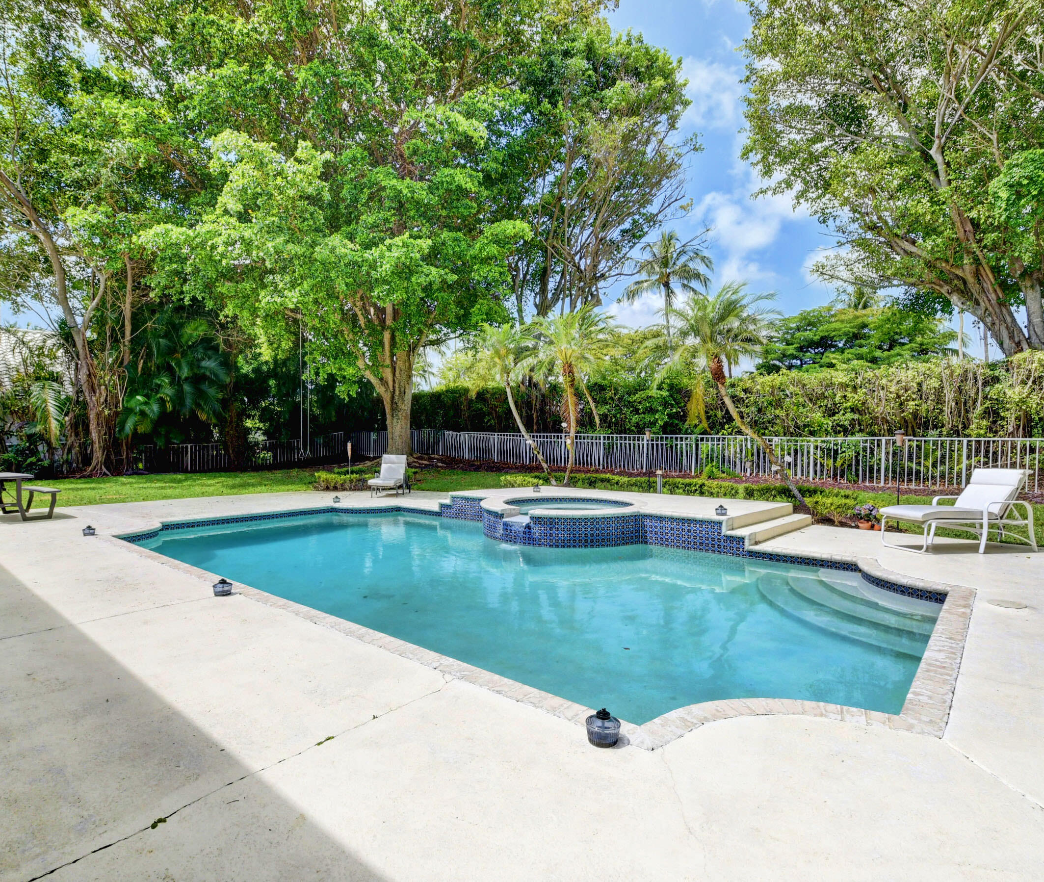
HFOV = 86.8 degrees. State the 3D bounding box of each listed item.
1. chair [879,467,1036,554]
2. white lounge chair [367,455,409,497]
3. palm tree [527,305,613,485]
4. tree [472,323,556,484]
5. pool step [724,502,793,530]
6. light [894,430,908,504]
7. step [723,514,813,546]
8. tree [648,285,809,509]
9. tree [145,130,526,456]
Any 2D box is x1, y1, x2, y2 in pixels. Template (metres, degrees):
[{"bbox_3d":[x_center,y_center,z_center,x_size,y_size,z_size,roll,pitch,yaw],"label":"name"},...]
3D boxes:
[{"bbox_3d":[5.447,0.855,6.948,1.620,0.970,0.680,0,0,-12],"label":"chair"},{"bbox_3d":[-3.208,0.840,13.520,0.680,0.950,1.600,0,0,-1],"label":"white lounge chair"},{"bbox_3d":[1.117,-1.056,12.800,1.969,4.201,2.100,0,0,0],"label":"palm tree"},{"bbox_3d":[-0.169,-0.871,12.900,1.960,3.798,1.800,0,0,0],"label":"tree"},{"bbox_3d":[3.389,1.101,8.175,0.320,0.155,2.589,0,0,43],"label":"pool step"},{"bbox_3d":[5.713,0.588,8.359,0.150,1.520,0.150,0,0,0],"label":"light"},{"bbox_3d":[3.584,1.256,7.950,0.320,0.155,2.603,0,0,43],"label":"step"},{"bbox_3d":[3.668,-0.754,9.800,2.795,4.062,2.500,0,0,0],"label":"tree"},{"bbox_3d":[-6.900,-5.838,22.000,14.200,13.038,12.500,0,0,0],"label":"tree"}]

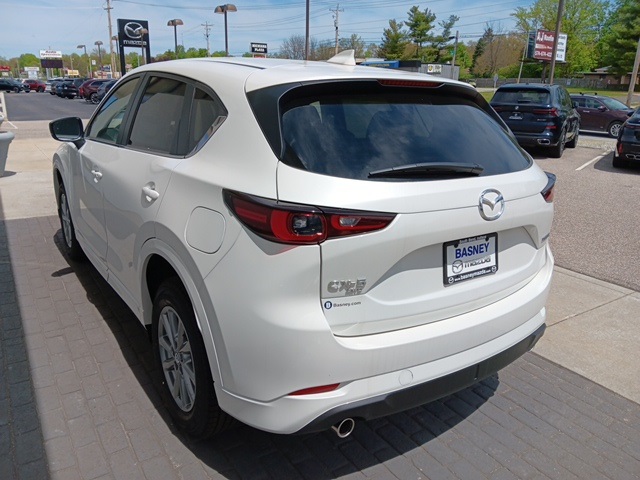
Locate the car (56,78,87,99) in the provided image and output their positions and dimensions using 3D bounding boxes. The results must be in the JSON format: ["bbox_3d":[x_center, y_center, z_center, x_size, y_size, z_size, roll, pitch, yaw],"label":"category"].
[{"bbox_3d":[-21.508,-13.947,44.476,4.750,1.700,1.900,-13,23,-38],"label":"car"}]

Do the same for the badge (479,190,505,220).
[{"bbox_3d":[0.604,-0.123,1.688,0.144,0.114,0.022,-10,21,-34],"label":"badge"}]

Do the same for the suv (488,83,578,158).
[{"bbox_3d":[6.053,-3.402,13.484,2.000,1.750,4.920,13,21,32],"label":"suv"}]

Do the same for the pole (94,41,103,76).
[{"bbox_3d":[-28.951,-22.791,63.800,1.100,6.600,0.500,-11,21,-34],"label":"pole"}]

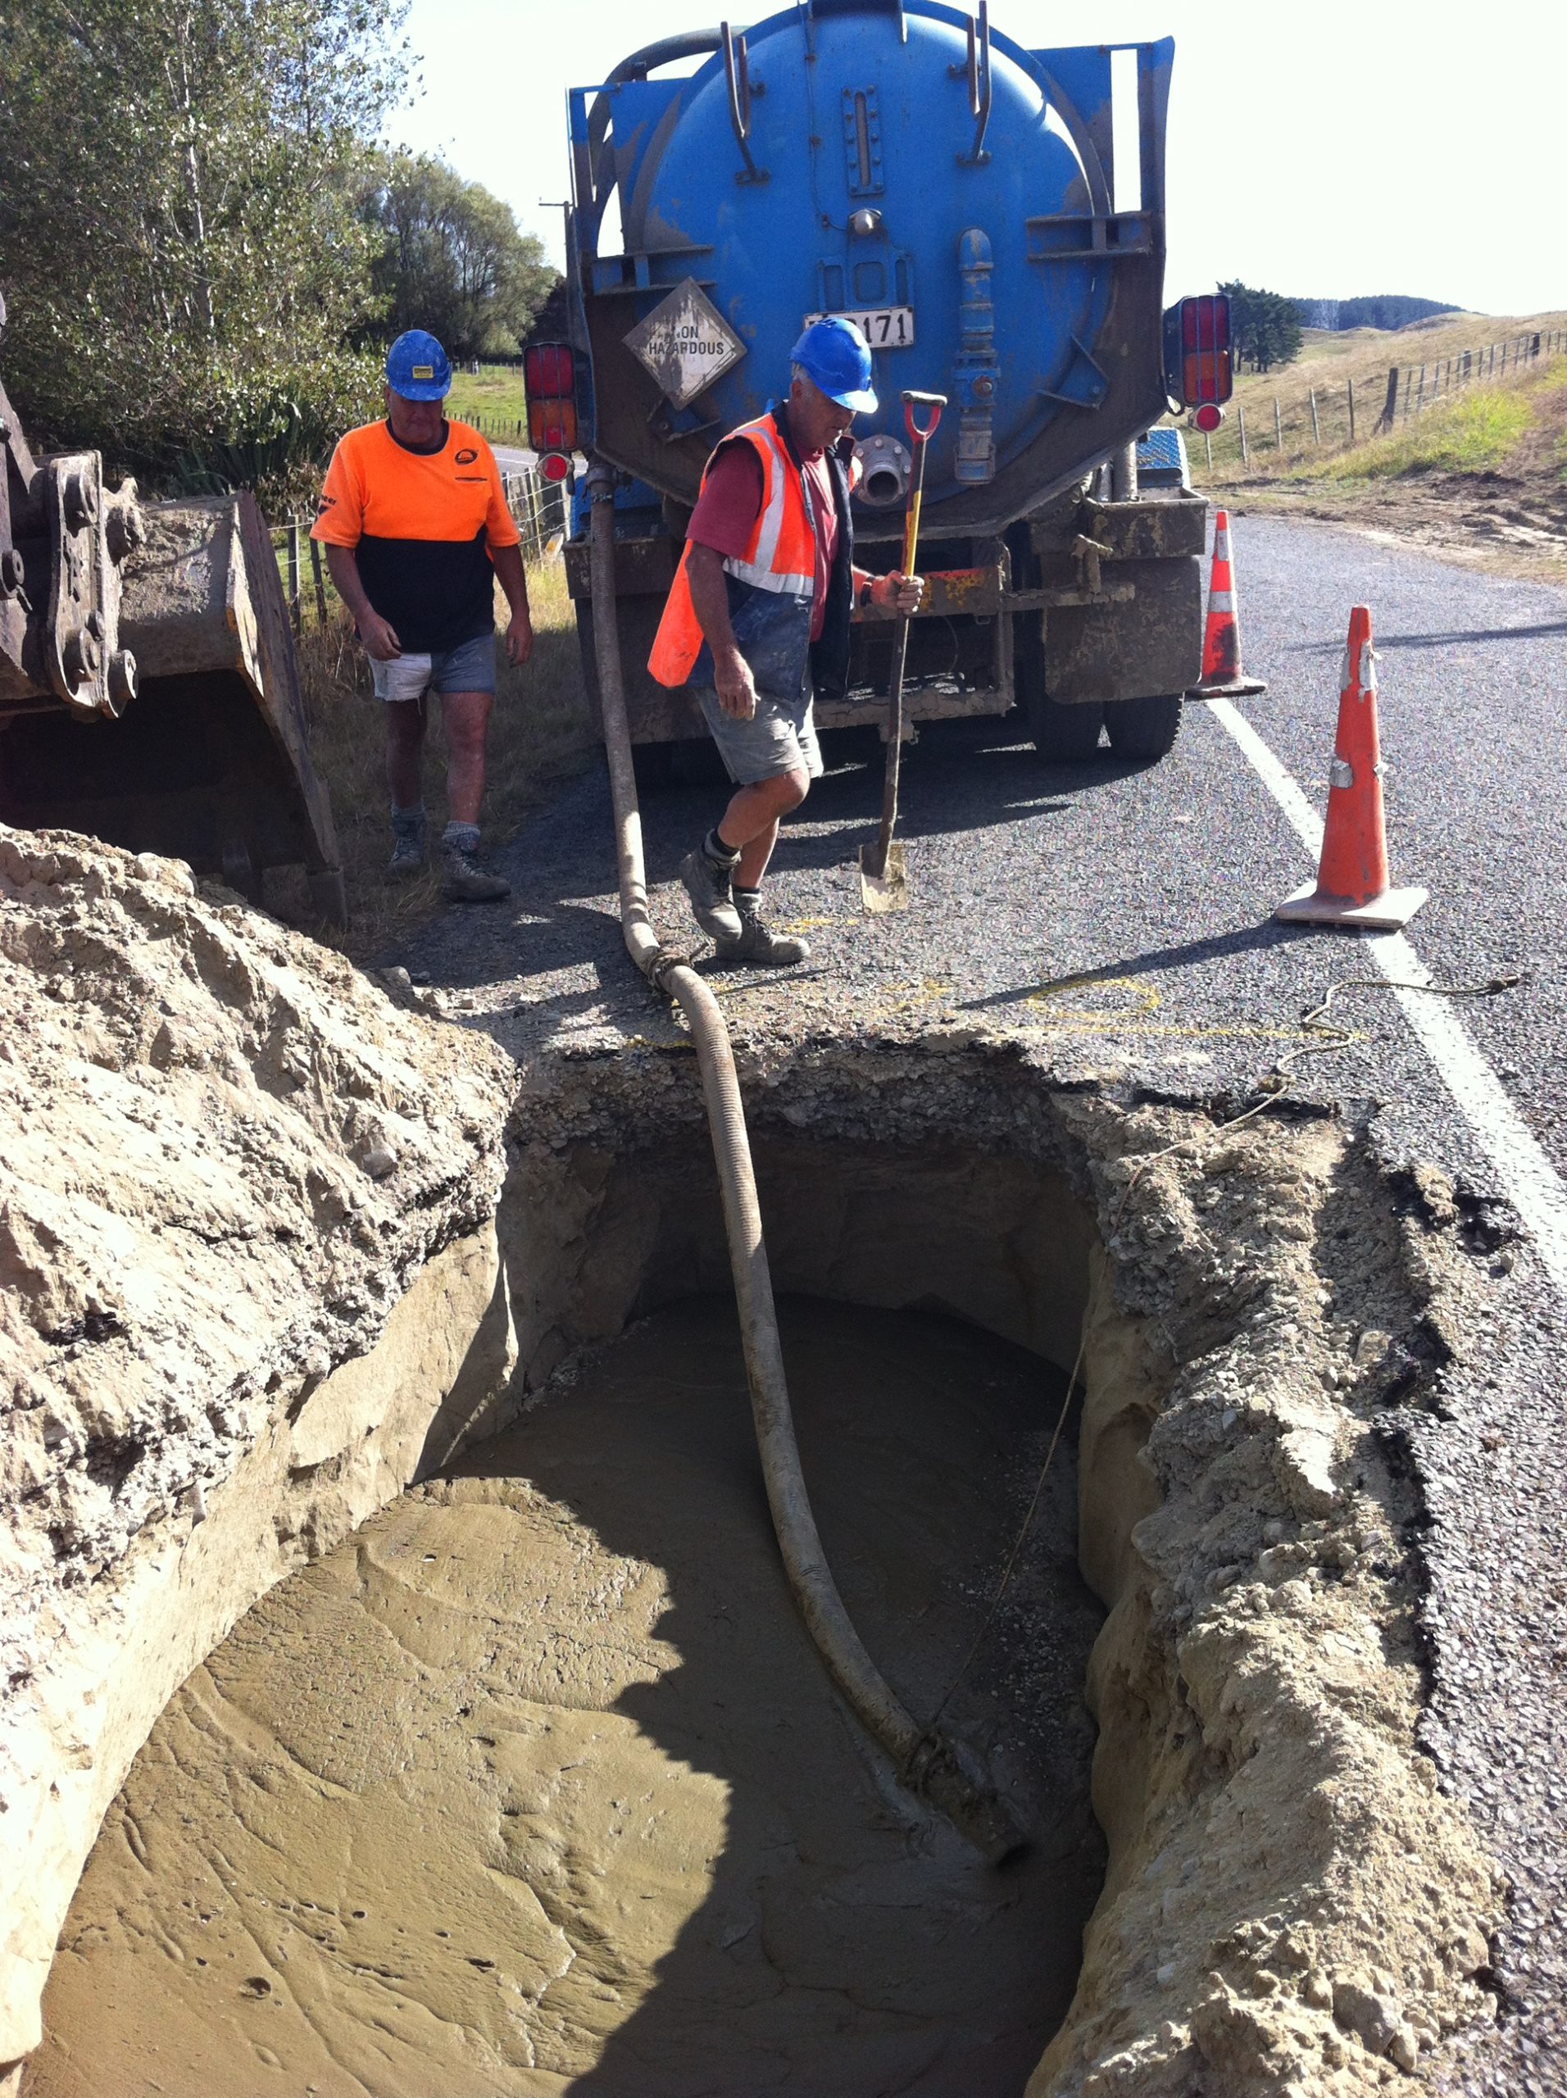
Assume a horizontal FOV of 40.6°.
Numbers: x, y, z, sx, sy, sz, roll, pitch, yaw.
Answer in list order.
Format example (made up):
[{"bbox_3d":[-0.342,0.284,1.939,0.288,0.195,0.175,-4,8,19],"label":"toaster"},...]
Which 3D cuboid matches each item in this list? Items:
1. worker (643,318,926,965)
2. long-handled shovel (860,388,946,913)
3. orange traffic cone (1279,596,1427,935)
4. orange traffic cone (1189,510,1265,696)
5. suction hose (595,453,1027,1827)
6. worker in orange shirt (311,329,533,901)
[{"bbox_3d":[0.029,-1.107,5.927,0.720,1.750,0.550,5,20,21],"label":"worker"},{"bbox_3d":[0.338,-1.082,5.904,0.150,1.450,0.130,-3,19,-19],"label":"long-handled shovel"},{"bbox_3d":[1.667,-0.850,6.199,0.370,0.895,0.370,9,21,31],"label":"orange traffic cone"},{"bbox_3d":[2.102,-2.162,10.113,0.380,0.870,0.380,-6,19,-9],"label":"orange traffic cone"},{"bbox_3d":[-0.185,-0.311,5.392,0.420,2.150,4.600,-6,19,-10],"label":"suction hose"},{"bbox_3d":[-1.194,-1.433,7.033,0.680,1.810,0.550,-8,19,-14],"label":"worker in orange shirt"}]

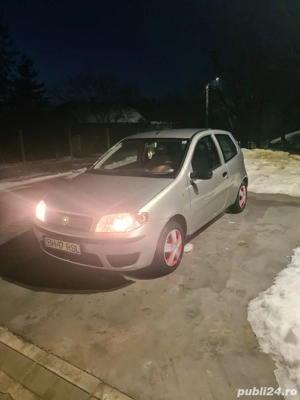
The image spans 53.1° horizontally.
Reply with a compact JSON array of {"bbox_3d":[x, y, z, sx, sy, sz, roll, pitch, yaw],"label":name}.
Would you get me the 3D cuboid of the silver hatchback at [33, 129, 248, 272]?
[{"bbox_3d":[0.207,-0.265,4.385,1.690,1.480,3.840,7,16,33],"label":"silver hatchback"}]

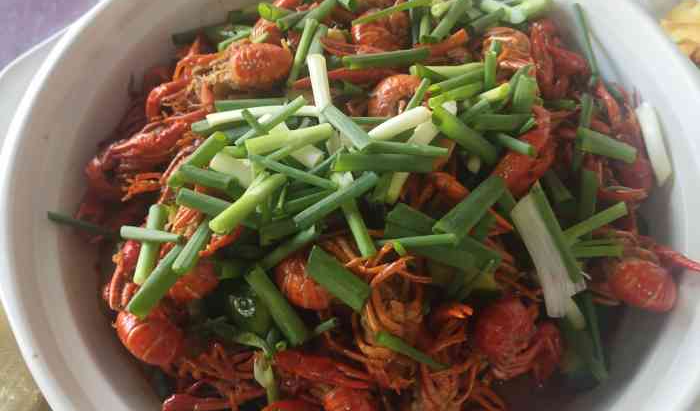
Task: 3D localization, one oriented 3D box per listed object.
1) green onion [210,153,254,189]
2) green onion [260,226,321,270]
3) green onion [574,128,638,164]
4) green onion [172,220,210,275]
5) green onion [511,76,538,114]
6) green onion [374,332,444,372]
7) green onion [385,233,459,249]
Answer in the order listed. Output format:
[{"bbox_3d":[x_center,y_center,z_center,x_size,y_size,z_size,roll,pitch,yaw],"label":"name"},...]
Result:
[{"bbox_3d":[-0.054,-0.017,0.374,0.026,0.008,0.009,27,64,24],"label":"green onion"},{"bbox_3d":[-0.027,0.019,0.358,0.030,0.005,0.006,-34,65,-7],"label":"green onion"},{"bbox_3d":[0.125,-0.028,0.393,0.032,0.007,0.008,14,60,-12],"label":"green onion"},{"bbox_3d":[-0.076,0.019,0.392,0.006,0.006,0.028,22,64,12],"label":"green onion"},{"bbox_3d":[0.085,-0.055,0.397,0.010,0.009,0.027,8,53,7],"label":"green onion"},{"bbox_3d":[0.027,0.065,0.356,0.034,0.004,0.004,26,66,2],"label":"green onion"},{"bbox_3d":[0.032,0.017,0.369,0.035,0.004,0.005,-4,64,1],"label":"green onion"}]

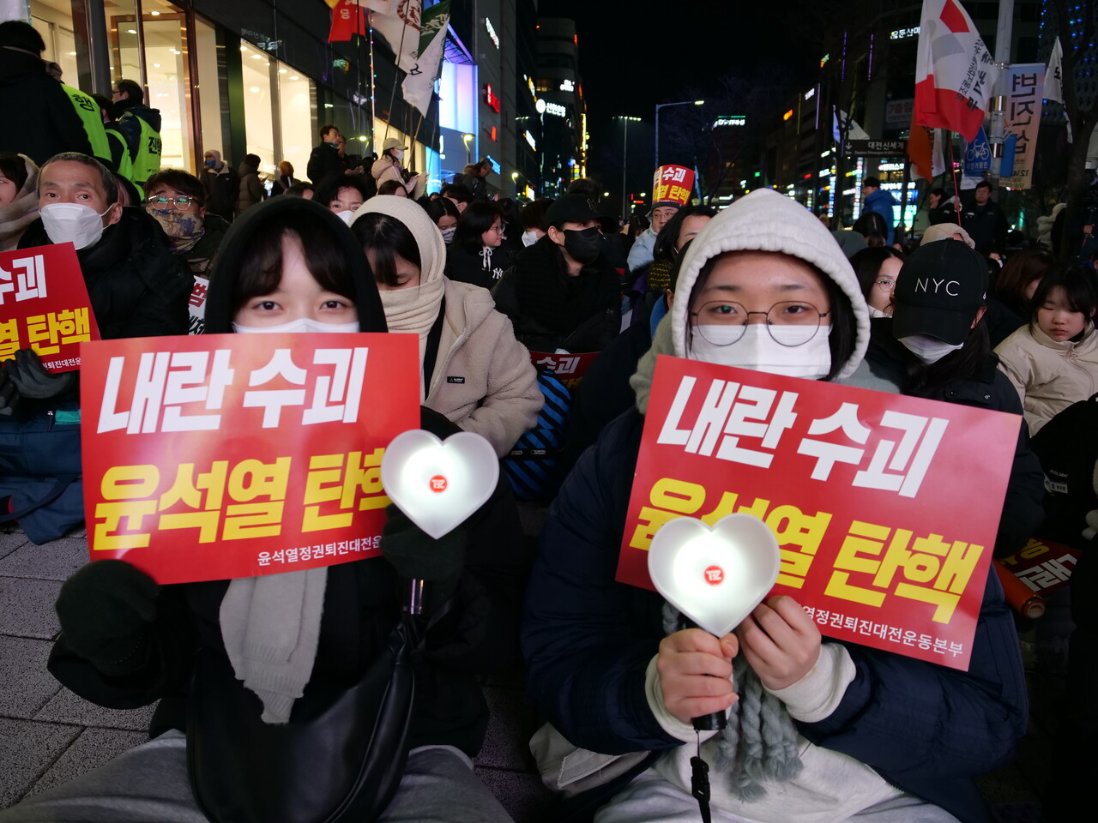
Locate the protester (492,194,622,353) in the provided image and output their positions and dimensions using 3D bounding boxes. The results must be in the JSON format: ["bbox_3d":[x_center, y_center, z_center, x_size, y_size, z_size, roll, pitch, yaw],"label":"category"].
[{"bbox_3d":[0.028,-0.238,2.400,0.560,0.880,0.640,-3,14,-13],"label":"protester"}]

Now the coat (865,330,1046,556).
[{"bbox_3d":[0.799,0.106,1.520,0.470,0.540,0.360,8,14,32],"label":"coat"}]

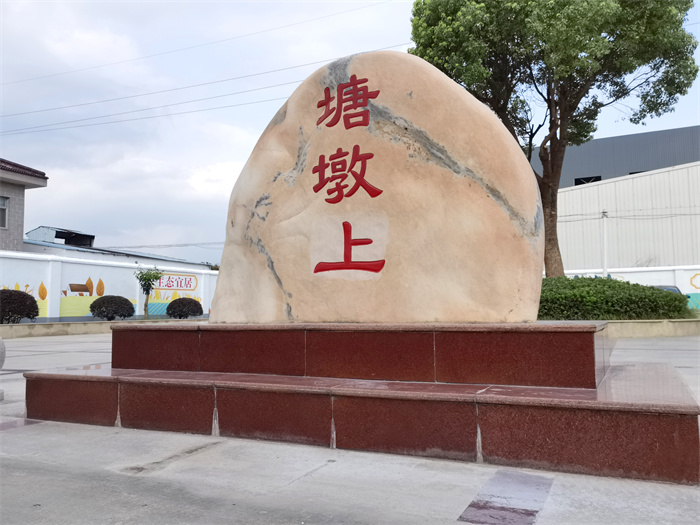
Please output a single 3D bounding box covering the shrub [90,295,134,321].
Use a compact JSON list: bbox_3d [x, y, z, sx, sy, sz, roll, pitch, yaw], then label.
[{"bbox_3d":[-8.215,1.565,20.300,1.460,0.920,1.460,-3,-5,24],"label":"shrub"}]

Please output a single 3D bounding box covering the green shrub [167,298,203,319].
[{"bbox_3d":[-6.677,1.867,23.700,1.420,0.860,1.420,-3,-5,24],"label":"green shrub"}]

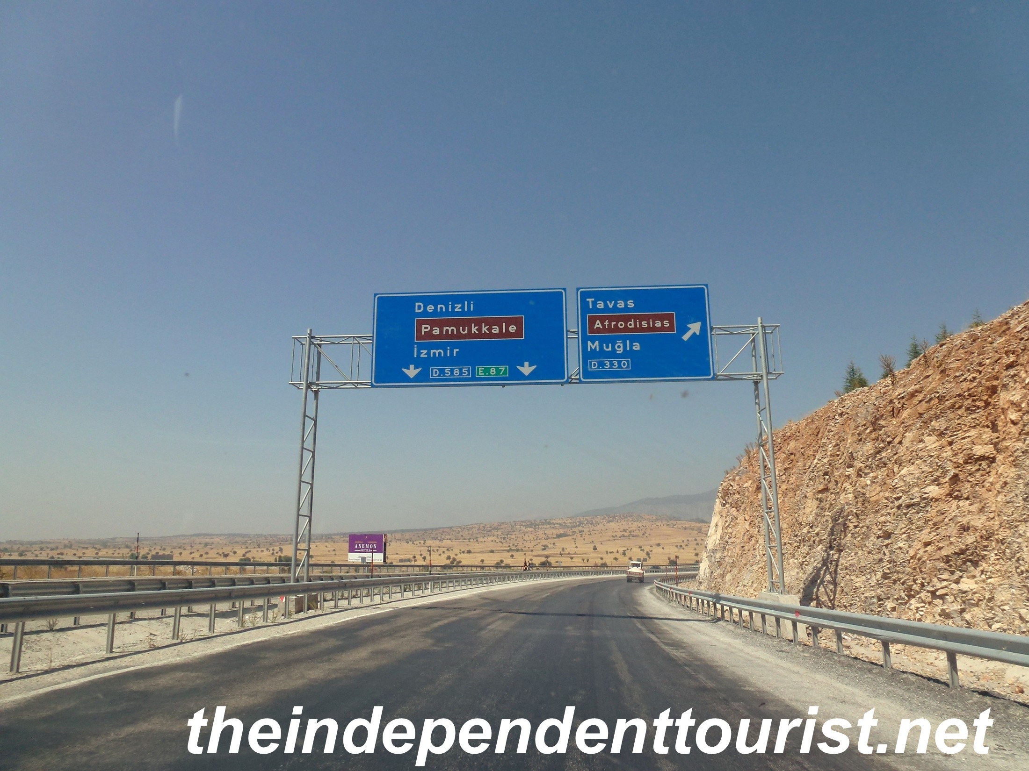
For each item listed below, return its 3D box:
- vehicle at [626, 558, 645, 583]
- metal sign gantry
[{"bbox_3d":[15.477,23.611,90.947,2.300,2.850,6.500,-2,-14,10],"label":"vehicle"},{"bbox_3d":[0.487,1.597,19.212,13.280,7.721,1.322,-1,-12,4],"label":"metal sign gantry"}]

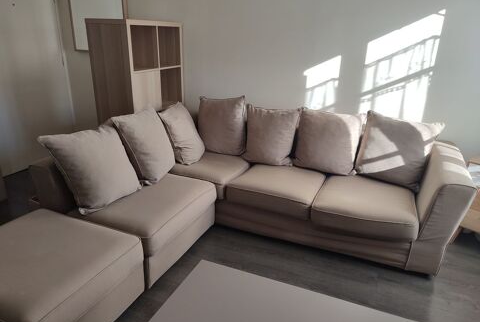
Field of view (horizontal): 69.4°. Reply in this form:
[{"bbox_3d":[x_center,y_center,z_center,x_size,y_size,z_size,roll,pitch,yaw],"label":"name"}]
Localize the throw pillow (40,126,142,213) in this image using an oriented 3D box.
[{"bbox_3d":[-0.889,0.022,2.144,0.170,0.472,0.493,-26,1,31],"label":"throw pillow"}]

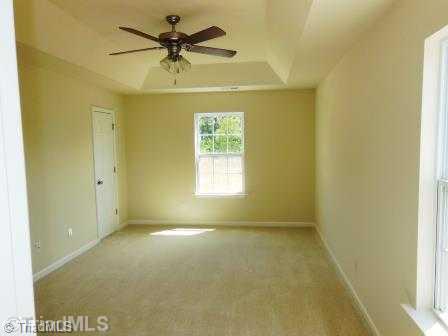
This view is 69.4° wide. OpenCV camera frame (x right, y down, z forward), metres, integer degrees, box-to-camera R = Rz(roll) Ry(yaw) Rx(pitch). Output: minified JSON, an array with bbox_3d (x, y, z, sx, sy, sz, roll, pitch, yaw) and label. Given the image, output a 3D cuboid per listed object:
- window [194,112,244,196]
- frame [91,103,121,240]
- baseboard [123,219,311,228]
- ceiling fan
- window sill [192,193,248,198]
[{"bbox_3d":[-0.074,-0.253,5.861,0.895,1.470,0.100,0,4,7],"label":"window"},{"bbox_3d":[-1.962,0.083,5.340,0.120,2.120,0.840,0,4,7],"label":"frame"},{"bbox_3d":[-0.107,1.028,5.926,3.463,0.090,0.020,0,4,7],"label":"baseboard"},{"bbox_3d":[-0.499,-1.186,3.124,1.330,0.570,1.330,0,4,7],"label":"ceiling fan"},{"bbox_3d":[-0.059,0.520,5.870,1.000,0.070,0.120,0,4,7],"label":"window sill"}]

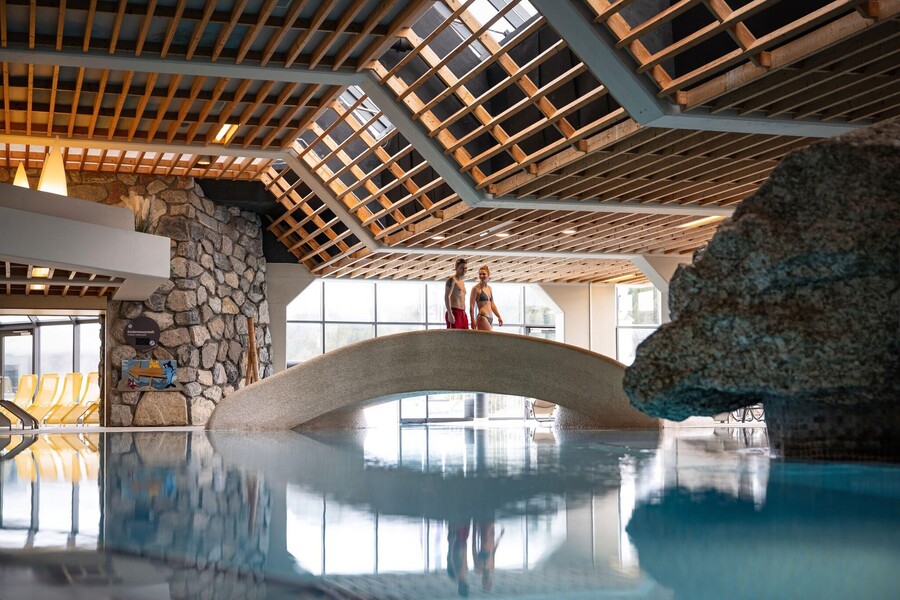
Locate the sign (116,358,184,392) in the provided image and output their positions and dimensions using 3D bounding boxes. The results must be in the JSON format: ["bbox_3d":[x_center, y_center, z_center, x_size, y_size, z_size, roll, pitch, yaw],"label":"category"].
[{"bbox_3d":[-5.632,1.425,23.112,1.170,0.600,0.050,1,-5,-19],"label":"sign"}]

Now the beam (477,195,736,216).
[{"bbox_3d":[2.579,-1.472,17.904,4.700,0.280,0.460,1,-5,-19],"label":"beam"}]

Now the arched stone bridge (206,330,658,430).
[{"bbox_3d":[-0.308,1.252,19.291,7.300,1.540,1.700,-3,-5,20],"label":"arched stone bridge"}]

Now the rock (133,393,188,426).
[{"bbox_3d":[-5.497,2.079,23.259,1.020,0.640,0.450,1,-5,-19],"label":"rock"}]

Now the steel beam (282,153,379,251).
[{"bbox_3d":[-1.999,-1.803,21.586,2.450,0.280,0.420,47,-17,-10],"label":"steel beam"}]

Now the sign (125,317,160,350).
[{"bbox_3d":[-5.805,0.642,23.124,0.660,0.660,0.050,1,-5,-19],"label":"sign"}]

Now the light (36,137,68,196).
[{"bbox_3d":[-6.110,-2.029,18.900,0.450,1.000,0.450,1,-5,-19],"label":"light"}]

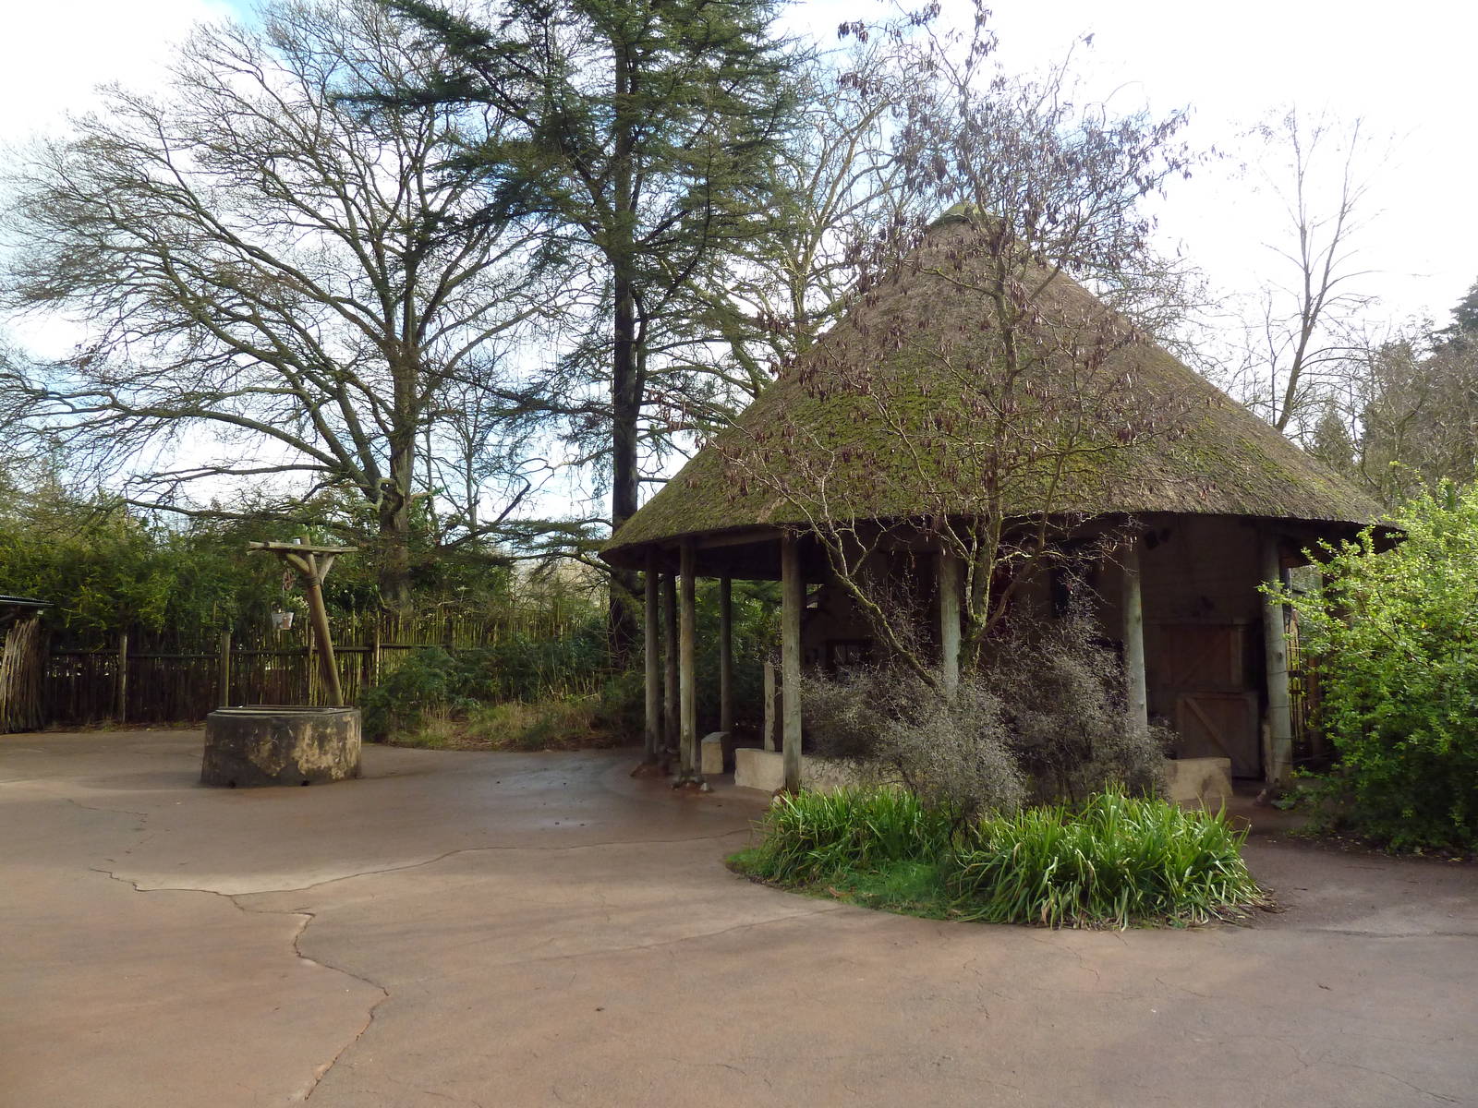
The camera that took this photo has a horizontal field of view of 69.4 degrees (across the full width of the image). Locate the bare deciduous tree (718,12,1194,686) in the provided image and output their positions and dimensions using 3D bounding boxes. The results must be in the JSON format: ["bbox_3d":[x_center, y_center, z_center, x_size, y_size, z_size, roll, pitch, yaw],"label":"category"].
[{"bbox_3d":[1.810,-1.109,8.607,3.890,6.792,3.500,0,-4,0],"label":"bare deciduous tree"}]

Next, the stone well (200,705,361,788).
[{"bbox_3d":[-5.427,2.287,12.882,1.900,0.789,1.900,0,-4,0],"label":"stone well"}]

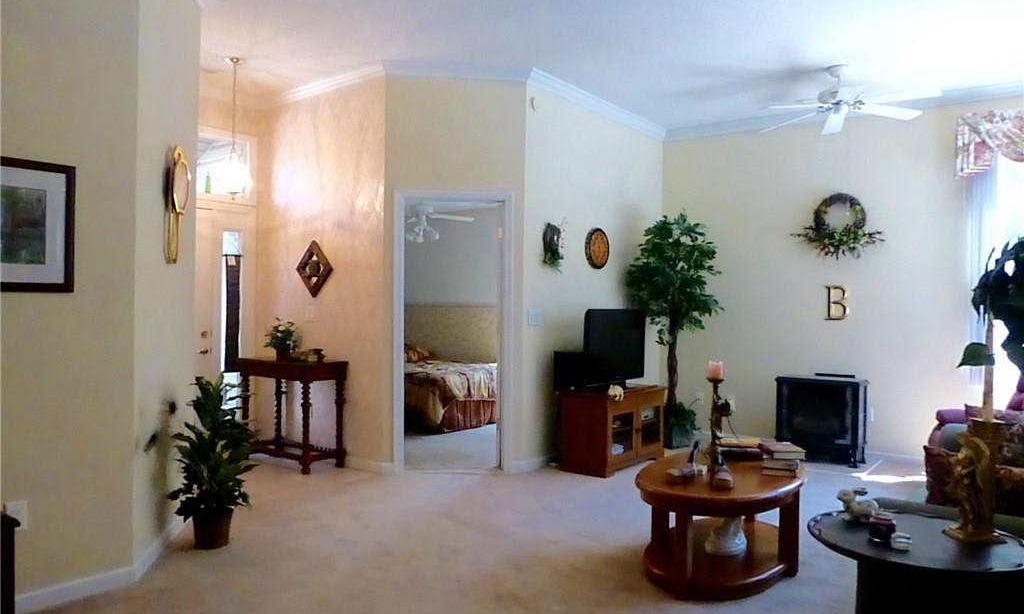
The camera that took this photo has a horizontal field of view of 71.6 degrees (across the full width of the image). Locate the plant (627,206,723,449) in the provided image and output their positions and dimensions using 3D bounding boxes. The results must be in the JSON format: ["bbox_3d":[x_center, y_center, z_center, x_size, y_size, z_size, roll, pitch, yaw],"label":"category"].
[{"bbox_3d":[1.507,0.209,6.532,0.800,2.130,0.800,1,0,35],"label":"plant"}]

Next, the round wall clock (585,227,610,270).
[{"bbox_3d":[0.751,-0.509,6.157,0.050,0.355,0.350,1,1,37],"label":"round wall clock"}]

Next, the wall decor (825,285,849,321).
[{"bbox_3d":[2.807,-0.032,6.144,0.180,0.300,0.030,1,1,37],"label":"wall decor"}]

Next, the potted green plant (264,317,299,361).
[{"bbox_3d":[-1.844,0.257,5.714,0.270,0.335,0.260,1,1,37],"label":"potted green plant"}]

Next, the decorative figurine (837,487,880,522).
[{"bbox_3d":[1.341,0.763,2.749,0.145,0.120,0.075,1,0,14],"label":"decorative figurine"}]

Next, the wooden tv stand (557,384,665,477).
[{"bbox_3d":[0.850,0.964,5.758,0.440,0.596,1.010,1,1,37],"label":"wooden tv stand"}]

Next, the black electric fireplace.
[{"bbox_3d":[2.638,0.953,6.049,0.670,0.700,0.320,1,0,35],"label":"black electric fireplace"}]

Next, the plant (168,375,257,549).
[{"bbox_3d":[-1.556,0.798,3.697,0.450,0.875,0.440,1,0,-8],"label":"plant"}]

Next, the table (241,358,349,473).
[{"bbox_3d":[-1.724,0.825,5.560,0.880,0.800,0.380,1,0,35],"label":"table"}]

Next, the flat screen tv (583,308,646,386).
[{"bbox_3d":[0.852,0.341,5.770,0.200,0.640,0.900,1,0,40],"label":"flat screen tv"}]

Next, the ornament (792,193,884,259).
[{"bbox_3d":[2.855,-0.710,6.276,0.750,0.570,0.120,1,0,35],"label":"ornament"}]

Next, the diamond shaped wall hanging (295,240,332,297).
[{"bbox_3d":[-1.594,-0.306,5.691,0.410,0.460,0.040,1,0,35],"label":"diamond shaped wall hanging"}]

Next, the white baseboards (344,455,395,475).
[{"bbox_3d":[-1.092,1.198,5.347,0.500,0.080,0.040,1,0,35],"label":"white baseboards"}]

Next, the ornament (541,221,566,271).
[{"bbox_3d":[0.349,-0.488,5.631,0.090,0.380,0.230,1,0,35],"label":"ornament"}]

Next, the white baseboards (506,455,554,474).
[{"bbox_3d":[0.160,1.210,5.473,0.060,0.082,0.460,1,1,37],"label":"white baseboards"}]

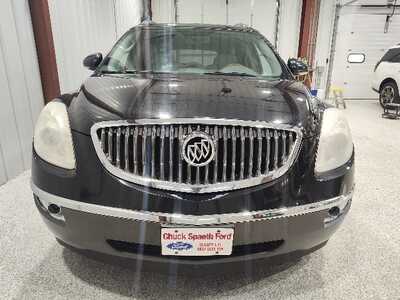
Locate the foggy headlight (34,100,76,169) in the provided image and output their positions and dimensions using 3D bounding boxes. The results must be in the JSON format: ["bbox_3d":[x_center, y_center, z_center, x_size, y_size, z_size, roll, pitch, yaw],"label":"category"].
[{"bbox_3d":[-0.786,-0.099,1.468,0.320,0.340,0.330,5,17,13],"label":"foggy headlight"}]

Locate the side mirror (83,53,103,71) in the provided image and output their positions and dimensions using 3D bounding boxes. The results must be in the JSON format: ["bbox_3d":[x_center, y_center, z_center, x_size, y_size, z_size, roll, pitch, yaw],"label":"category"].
[{"bbox_3d":[-1.023,-0.846,2.557,0.210,0.160,0.145,1,16,-2],"label":"side mirror"}]

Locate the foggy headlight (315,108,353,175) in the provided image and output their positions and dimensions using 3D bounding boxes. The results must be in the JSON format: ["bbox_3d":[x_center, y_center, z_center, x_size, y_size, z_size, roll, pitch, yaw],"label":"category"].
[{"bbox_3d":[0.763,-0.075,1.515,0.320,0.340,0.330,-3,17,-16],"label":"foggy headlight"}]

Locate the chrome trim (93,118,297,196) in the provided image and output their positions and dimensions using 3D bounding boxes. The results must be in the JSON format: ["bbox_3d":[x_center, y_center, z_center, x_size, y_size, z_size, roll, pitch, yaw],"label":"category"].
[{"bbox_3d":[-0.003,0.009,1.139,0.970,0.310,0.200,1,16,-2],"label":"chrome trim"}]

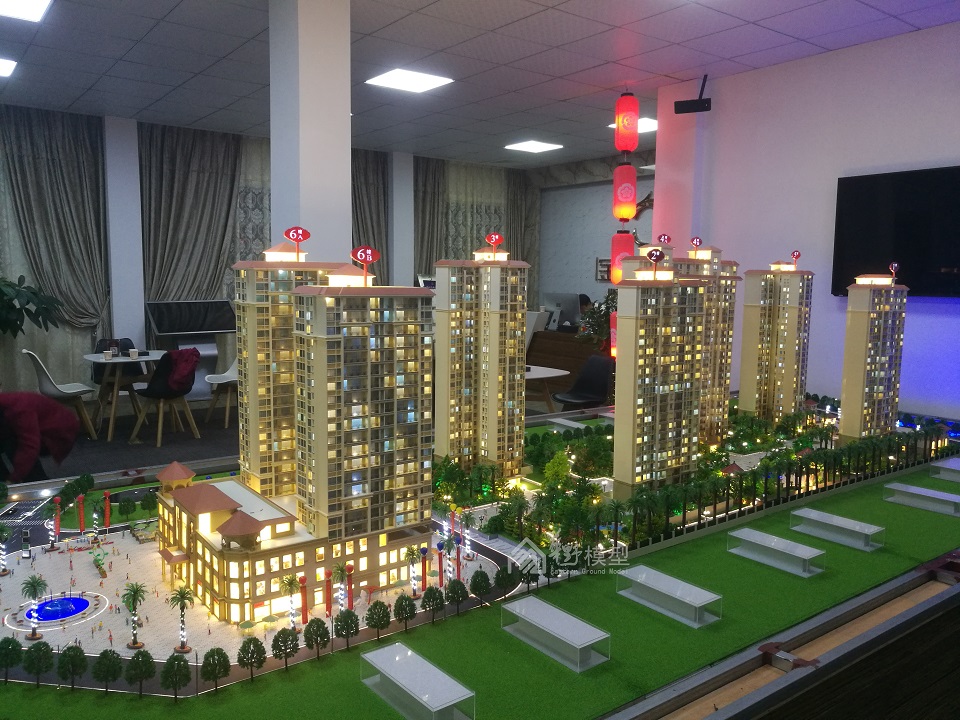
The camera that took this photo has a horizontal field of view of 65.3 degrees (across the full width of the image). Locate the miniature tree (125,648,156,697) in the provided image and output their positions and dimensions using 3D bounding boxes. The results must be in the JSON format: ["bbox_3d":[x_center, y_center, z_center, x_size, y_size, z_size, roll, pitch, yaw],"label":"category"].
[{"bbox_3d":[-0.736,0.682,1.622,0.060,0.105,0.060,-4,8,-37],"label":"miniature tree"}]

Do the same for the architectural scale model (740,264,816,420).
[{"bbox_3d":[1.826,-0.095,4.585,0.305,1.013,0.320,-4,8,-37],"label":"architectural scale model"}]

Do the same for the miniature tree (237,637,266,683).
[{"bbox_3d":[-0.515,0.678,1.693,0.061,0.102,0.061,-4,8,-37],"label":"miniature tree"}]

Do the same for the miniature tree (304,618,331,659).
[{"bbox_3d":[-0.388,0.668,1.790,0.061,0.102,0.061,1,6,0],"label":"miniature tree"}]

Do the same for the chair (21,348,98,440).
[{"bbox_3d":[-3.921,0.335,6.999,0.550,0.840,0.490,-4,8,-37],"label":"chair"}]

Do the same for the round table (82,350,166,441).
[{"bbox_3d":[-3.255,0.307,7.127,0.800,0.725,0.760,-4,8,-37],"label":"round table"}]

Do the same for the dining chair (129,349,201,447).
[{"bbox_3d":[-2.813,0.312,6.688,0.530,0.820,0.490,5,8,31],"label":"dining chair"}]

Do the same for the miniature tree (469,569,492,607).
[{"bbox_3d":[0.004,0.647,2.119,0.062,0.108,0.062,1,7,0],"label":"miniature tree"}]

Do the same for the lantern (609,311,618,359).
[{"bbox_3d":[1.230,-0.208,6.495,0.197,0.500,0.197,-4,8,-37],"label":"lantern"}]

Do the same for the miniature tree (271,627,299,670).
[{"bbox_3d":[-0.450,0.669,1.731,0.064,0.102,0.064,-4,8,-37],"label":"miniature tree"}]

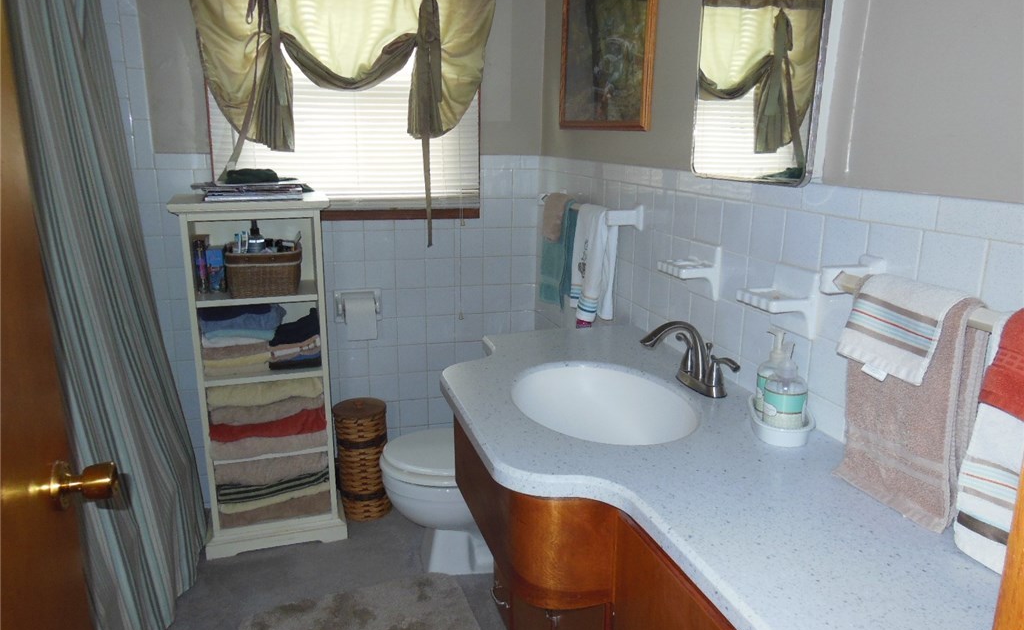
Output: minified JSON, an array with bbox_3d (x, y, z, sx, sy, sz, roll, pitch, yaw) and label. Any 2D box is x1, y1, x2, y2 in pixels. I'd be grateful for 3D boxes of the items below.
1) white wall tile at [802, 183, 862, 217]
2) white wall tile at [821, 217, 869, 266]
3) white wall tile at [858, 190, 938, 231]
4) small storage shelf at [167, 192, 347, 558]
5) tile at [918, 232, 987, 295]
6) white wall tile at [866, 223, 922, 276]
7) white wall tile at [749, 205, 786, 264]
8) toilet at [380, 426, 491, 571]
[{"bbox_3d":[0.563,-0.202,1.298,0.010,0.051,0.150,-3,14,-16],"label":"white wall tile"},{"bbox_3d":[0.574,-0.111,1.276,0.010,0.108,0.108,-3,14,-16],"label":"white wall tile"},{"bbox_3d":[0.600,-0.164,1.143,0.010,0.049,0.152,-3,14,-16],"label":"white wall tile"},{"bbox_3d":[-0.829,0.186,2.506,0.457,1.159,0.347,-3,14,-16],"label":"small storage shelf"},{"bbox_3d":[0.636,-0.060,1.072,0.010,0.108,0.108,-3,14,-16],"label":"tile"},{"bbox_3d":[0.600,-0.084,1.161,0.009,0.108,0.108,-3,14,-16],"label":"white wall tile"},{"bbox_3d":[0.509,-0.161,1.467,0.009,0.108,0.108,-3,14,-16],"label":"white wall tile"},{"bbox_3d":[-0.095,0.469,2.405,0.670,0.680,0.430,-3,14,-16],"label":"toilet"}]

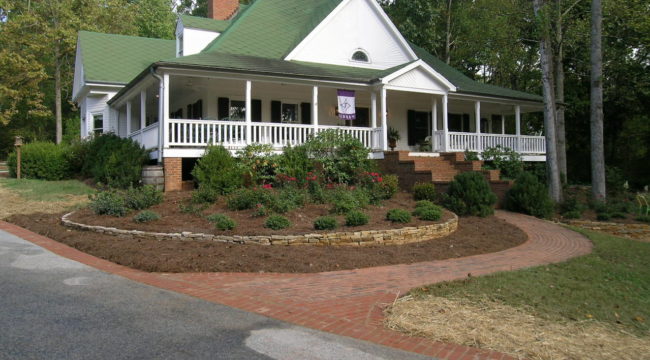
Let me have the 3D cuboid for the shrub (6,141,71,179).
[{"bbox_3d":[-11.438,-0.759,21.000,2.450,1.557,2.200,-1,-1,-32],"label":"shrub"}]

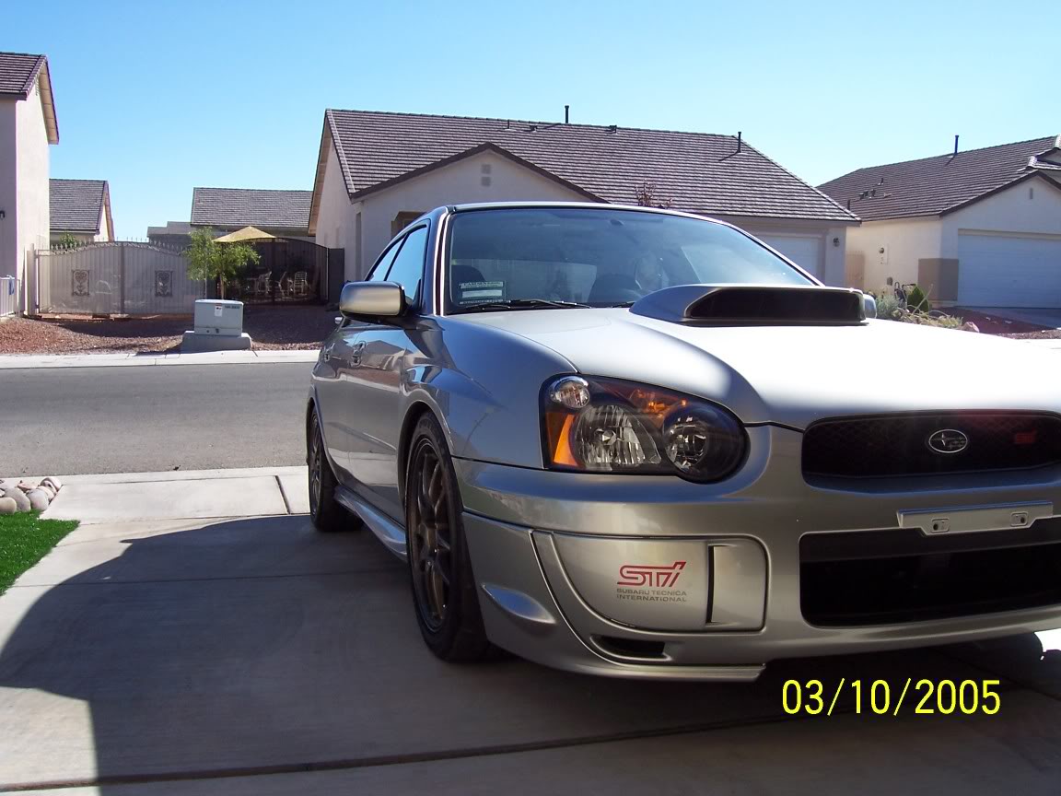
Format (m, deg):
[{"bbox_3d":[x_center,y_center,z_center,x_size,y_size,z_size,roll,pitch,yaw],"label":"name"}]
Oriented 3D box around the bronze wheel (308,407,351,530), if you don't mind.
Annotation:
[{"bbox_3d":[-0.925,0.317,5.007,0.230,0.635,0.635,1,0,-18],"label":"bronze wheel"}]

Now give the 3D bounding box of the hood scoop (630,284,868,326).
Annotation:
[{"bbox_3d":[0.563,-0.253,2.856,0.600,0.140,0.440,1,0,-18],"label":"hood scoop"}]

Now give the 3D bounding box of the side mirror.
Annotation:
[{"bbox_3d":[-0.495,-0.303,3.264,0.200,0.125,0.115,1,0,-18],"label":"side mirror"}]

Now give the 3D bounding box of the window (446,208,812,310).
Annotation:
[{"bbox_3d":[0.324,-0.457,3.604,1.360,0.160,0.760,1,35,-18],"label":"window"}]

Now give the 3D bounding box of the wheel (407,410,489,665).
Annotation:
[{"bbox_3d":[-0.142,0.338,2.591,0.230,0.635,0.635,1,0,-18],"label":"wheel"}]

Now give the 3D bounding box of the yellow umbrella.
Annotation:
[{"bbox_3d":[-9.522,-5.585,35.500,2.650,0.600,2.650,-1,5,-17],"label":"yellow umbrella"}]

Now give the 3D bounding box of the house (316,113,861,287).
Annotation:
[{"bbox_3d":[0.808,-6.013,34.716,15.000,6.070,12.600,-1,5,-17],"label":"house"}]

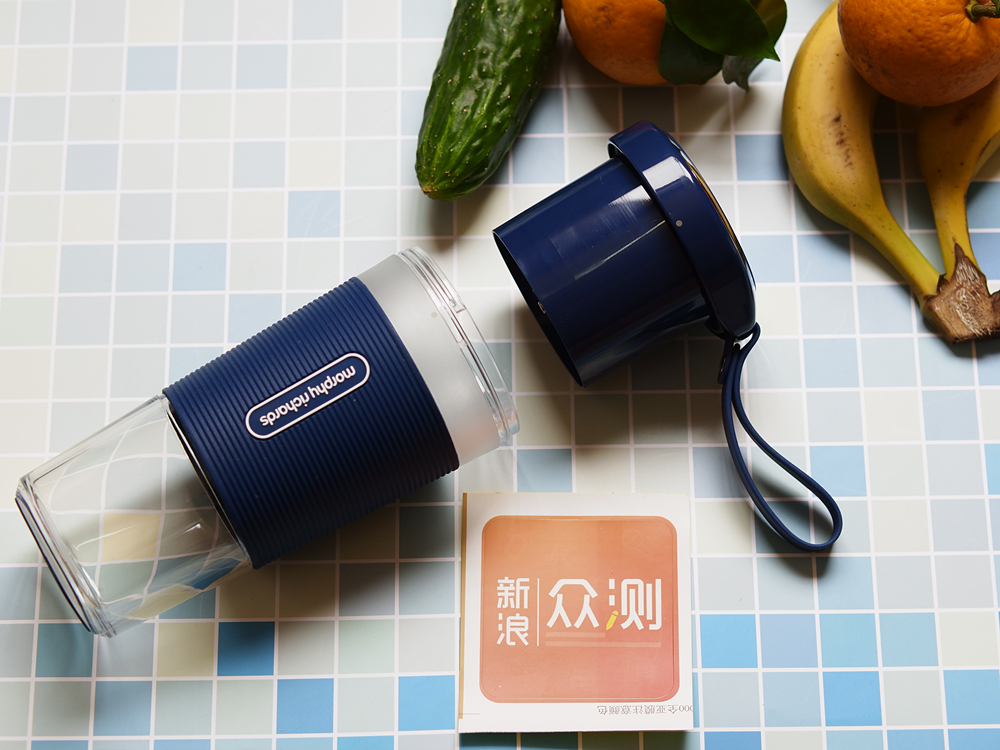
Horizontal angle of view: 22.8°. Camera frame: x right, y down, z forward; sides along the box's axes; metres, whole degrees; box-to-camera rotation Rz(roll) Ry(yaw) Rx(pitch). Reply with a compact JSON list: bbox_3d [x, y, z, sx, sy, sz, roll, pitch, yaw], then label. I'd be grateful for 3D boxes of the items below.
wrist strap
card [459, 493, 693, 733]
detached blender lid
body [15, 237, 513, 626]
[{"bbox_3d":[0.102,0.027,0.945,0.031,0.027,0.088,-22,70,-8],"label":"wrist strap"},{"bbox_3d":[0.029,0.089,0.934,0.086,0.003,0.094,0,68,0],"label":"card"},{"bbox_3d":[0.048,-0.043,0.945,0.075,0.087,0.087,-29,71,-1],"label":"detached blender lid"},{"bbox_3d":[-0.088,0.028,0.921,0.174,0.082,0.082,-29,77,-8],"label":"body"}]

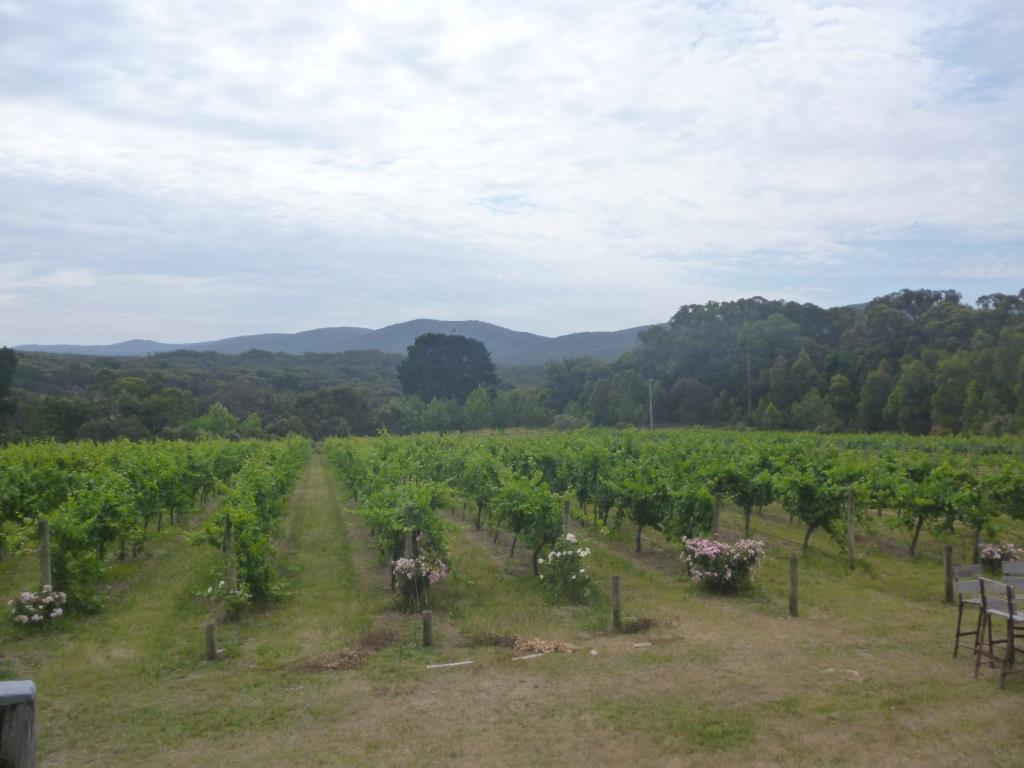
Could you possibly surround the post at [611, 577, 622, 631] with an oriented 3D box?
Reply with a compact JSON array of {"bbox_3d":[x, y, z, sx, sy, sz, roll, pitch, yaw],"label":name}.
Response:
[{"bbox_3d":[1.584,3.331,12.558,0.110,0.830,0.110,-1,0,-13],"label":"post"}]

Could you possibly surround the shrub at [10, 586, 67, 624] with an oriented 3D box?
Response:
[{"bbox_3d":[-7.447,3.492,13.000,0.920,0.630,0.800,0,1,-13],"label":"shrub"}]

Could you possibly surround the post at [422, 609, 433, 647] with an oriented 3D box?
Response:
[{"bbox_3d":[-1.204,3.483,11.800,0.125,0.500,0.125,0,1,-13],"label":"post"}]

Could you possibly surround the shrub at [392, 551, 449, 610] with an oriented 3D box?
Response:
[{"bbox_3d":[-1.547,3.330,14.000,0.930,0.970,0.850,0,1,-13],"label":"shrub"}]

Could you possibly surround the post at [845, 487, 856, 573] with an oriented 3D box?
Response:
[{"bbox_3d":[6.599,2.857,16.100,0.125,1.630,0.125,0,1,-13],"label":"post"}]

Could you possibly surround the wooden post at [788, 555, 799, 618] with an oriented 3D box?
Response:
[{"bbox_3d":[4.501,3.231,13.231,0.115,1.000,0.115,-1,0,-13],"label":"wooden post"}]

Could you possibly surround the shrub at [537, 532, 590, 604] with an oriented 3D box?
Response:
[{"bbox_3d":[0.925,3.243,14.600,0.900,1.140,0.850,0,1,0],"label":"shrub"}]

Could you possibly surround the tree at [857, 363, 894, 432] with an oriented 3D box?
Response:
[{"bbox_3d":[61.608,2.113,140.000,6.100,12.100,6.000,-1,0,-13],"label":"tree"}]

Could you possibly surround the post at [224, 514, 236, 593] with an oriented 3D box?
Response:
[{"bbox_3d":[-4.665,2.922,13.750,0.140,1.550,0.140,0,1,-13],"label":"post"}]

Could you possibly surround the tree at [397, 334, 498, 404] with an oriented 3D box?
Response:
[{"bbox_3d":[-14.406,-0.558,185.000,22.500,21.500,21.000,-1,0,-13],"label":"tree"}]

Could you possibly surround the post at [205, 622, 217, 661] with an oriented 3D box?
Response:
[{"bbox_3d":[-4.077,3.492,11.213,0.110,0.500,0.110,-1,0,0],"label":"post"}]

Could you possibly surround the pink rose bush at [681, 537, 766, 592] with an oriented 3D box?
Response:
[{"bbox_3d":[3.834,3.272,15.015,1.550,1.000,1.300,-1,0,-13],"label":"pink rose bush"}]

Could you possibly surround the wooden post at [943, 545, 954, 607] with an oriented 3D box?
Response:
[{"bbox_3d":[7.175,3.128,13.600,0.130,0.970,0.130,0,1,-13],"label":"wooden post"}]

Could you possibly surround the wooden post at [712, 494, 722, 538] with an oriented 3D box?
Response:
[{"bbox_3d":[3.909,2.918,15.795,0.120,1.630,0.120,-1,0,-13],"label":"wooden post"}]

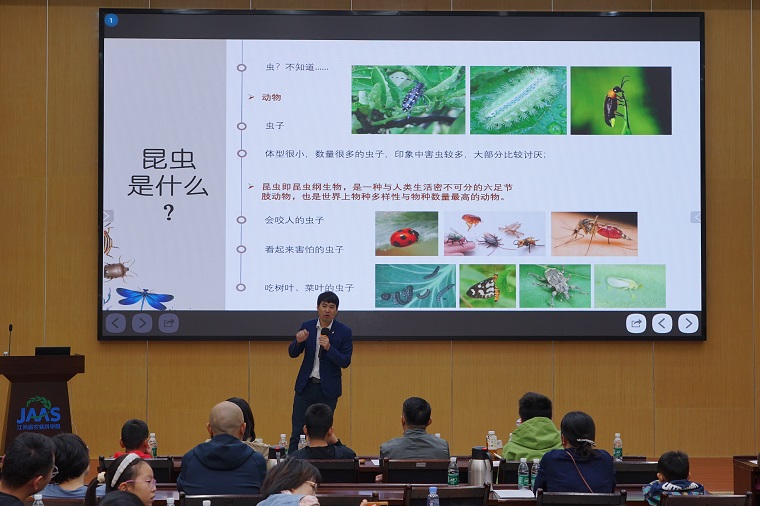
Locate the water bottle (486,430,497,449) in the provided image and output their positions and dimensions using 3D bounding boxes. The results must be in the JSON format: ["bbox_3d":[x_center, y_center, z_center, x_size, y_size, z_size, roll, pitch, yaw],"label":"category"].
[{"bbox_3d":[0.757,1.308,8.421,0.069,0.205,0.069,0,-1,0],"label":"water bottle"}]

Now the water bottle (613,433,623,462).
[{"bbox_3d":[1.612,1.315,8.420,0.061,0.192,0.061,0,-1,0],"label":"water bottle"}]

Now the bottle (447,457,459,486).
[{"bbox_3d":[0.430,1.286,7.251,0.061,0.192,0.061,0,-1,0],"label":"bottle"}]

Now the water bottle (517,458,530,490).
[{"bbox_3d":[0.835,1.285,7.221,0.061,0.192,0.061,0,-1,0],"label":"water bottle"}]

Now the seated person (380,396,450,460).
[{"bbox_3d":[0.221,1.512,7.645,0.480,1.260,0.700,0,-1,0],"label":"seated person"}]

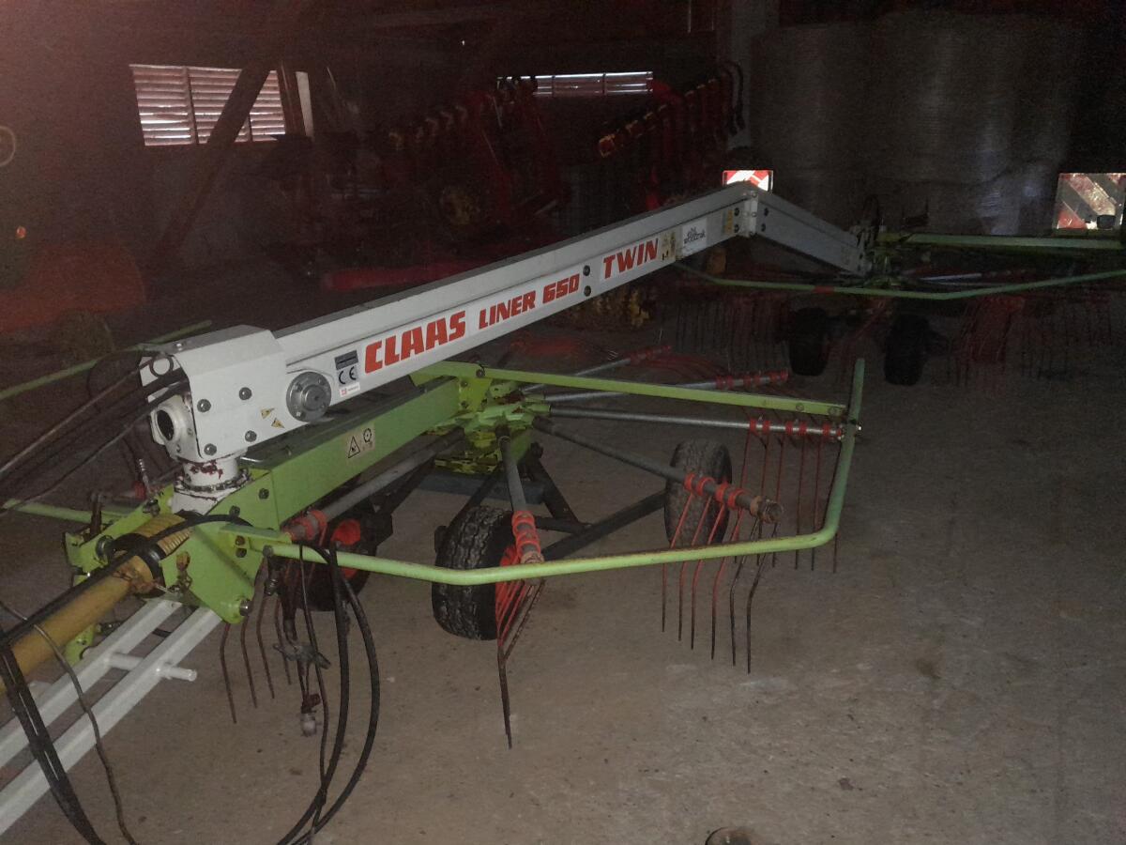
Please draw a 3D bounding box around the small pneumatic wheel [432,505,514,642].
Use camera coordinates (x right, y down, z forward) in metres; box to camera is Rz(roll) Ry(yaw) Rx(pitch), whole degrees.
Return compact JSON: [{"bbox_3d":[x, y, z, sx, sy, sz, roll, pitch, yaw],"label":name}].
[{"bbox_3d":[-0.249,0.484,2.725,0.172,0.423,0.423,9,23,23],"label":"small pneumatic wheel"}]

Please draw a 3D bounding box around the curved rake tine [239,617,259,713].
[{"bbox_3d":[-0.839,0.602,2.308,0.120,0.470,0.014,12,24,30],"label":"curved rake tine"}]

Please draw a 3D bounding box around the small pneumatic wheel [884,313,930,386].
[{"bbox_3d":[2.058,-0.432,5.076,0.172,0.423,0.423,4,21,13],"label":"small pneumatic wheel"}]

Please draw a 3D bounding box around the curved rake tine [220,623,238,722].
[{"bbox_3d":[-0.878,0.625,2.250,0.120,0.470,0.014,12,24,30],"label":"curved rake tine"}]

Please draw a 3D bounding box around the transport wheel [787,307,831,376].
[{"bbox_3d":[1.542,-0.500,5.275,0.172,0.423,0.423,9,23,24],"label":"transport wheel"}]

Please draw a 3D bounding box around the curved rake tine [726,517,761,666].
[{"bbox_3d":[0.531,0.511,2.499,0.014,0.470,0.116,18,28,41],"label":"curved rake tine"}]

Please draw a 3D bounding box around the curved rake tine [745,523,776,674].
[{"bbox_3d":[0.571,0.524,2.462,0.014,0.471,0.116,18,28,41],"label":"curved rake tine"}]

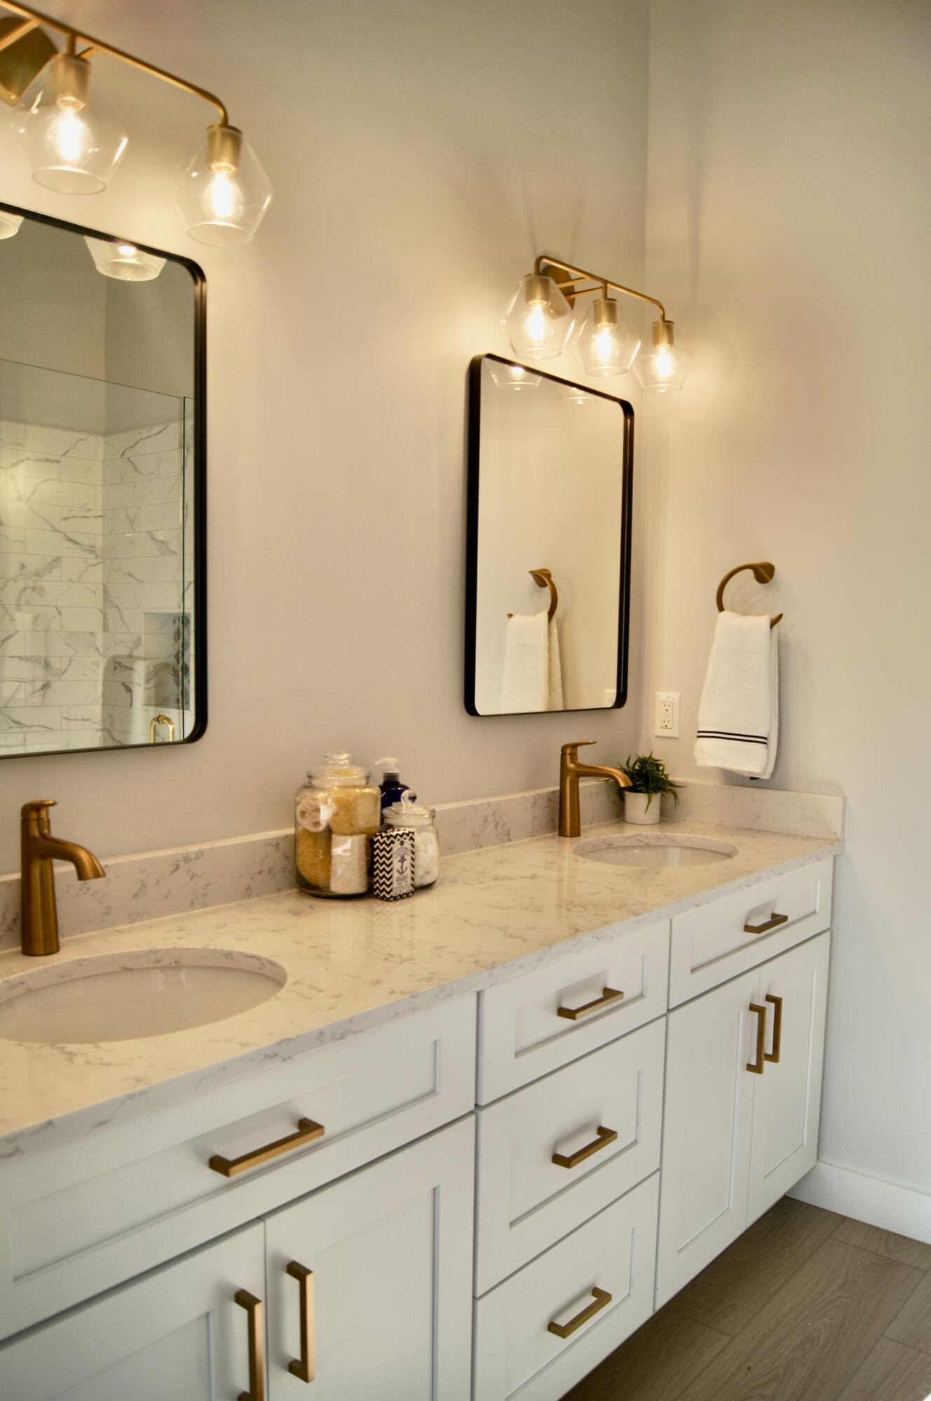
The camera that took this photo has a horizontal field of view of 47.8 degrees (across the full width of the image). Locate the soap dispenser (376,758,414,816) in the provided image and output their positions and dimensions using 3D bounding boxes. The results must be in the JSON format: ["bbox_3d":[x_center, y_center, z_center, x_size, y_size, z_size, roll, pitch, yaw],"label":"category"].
[{"bbox_3d":[-0.142,0.224,2.015,0.078,0.228,0.072,-1,4,-27],"label":"soap dispenser"}]

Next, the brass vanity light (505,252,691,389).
[{"bbox_3d":[0.298,-0.867,2.385,0.205,0.255,0.655,4,5,41],"label":"brass vanity light"}]

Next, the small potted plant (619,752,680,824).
[{"bbox_3d":[0.459,0.222,2.661,0.165,0.176,0.165,1,3,0],"label":"small potted plant"}]

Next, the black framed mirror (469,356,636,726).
[{"bbox_3d":[0.211,-0.358,2.458,0.030,0.772,0.605,4,5,41],"label":"black framed mirror"}]

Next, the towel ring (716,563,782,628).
[{"bbox_3d":[0.708,-0.255,2.559,0.172,0.170,0.080,4,5,41],"label":"towel ring"}]

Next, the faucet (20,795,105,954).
[{"bbox_3d":[-0.558,0.254,1.460,0.185,0.220,0.052,4,5,41],"label":"faucet"}]

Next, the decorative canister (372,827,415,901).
[{"bbox_3d":[-0.123,0.287,1.857,0.044,0.123,0.061,4,5,41],"label":"decorative canister"}]

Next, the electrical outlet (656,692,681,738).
[{"bbox_3d":[0.531,0.039,2.776,0.071,0.116,0.008,4,5,41],"label":"electrical outlet"}]

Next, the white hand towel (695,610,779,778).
[{"bbox_3d":[0.669,-0.013,2.563,0.192,0.395,0.085,4,5,41],"label":"white hand towel"}]

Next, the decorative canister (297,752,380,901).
[{"bbox_3d":[-0.225,0.219,1.873,0.152,0.252,0.152,1,3,0],"label":"decorative canister"}]

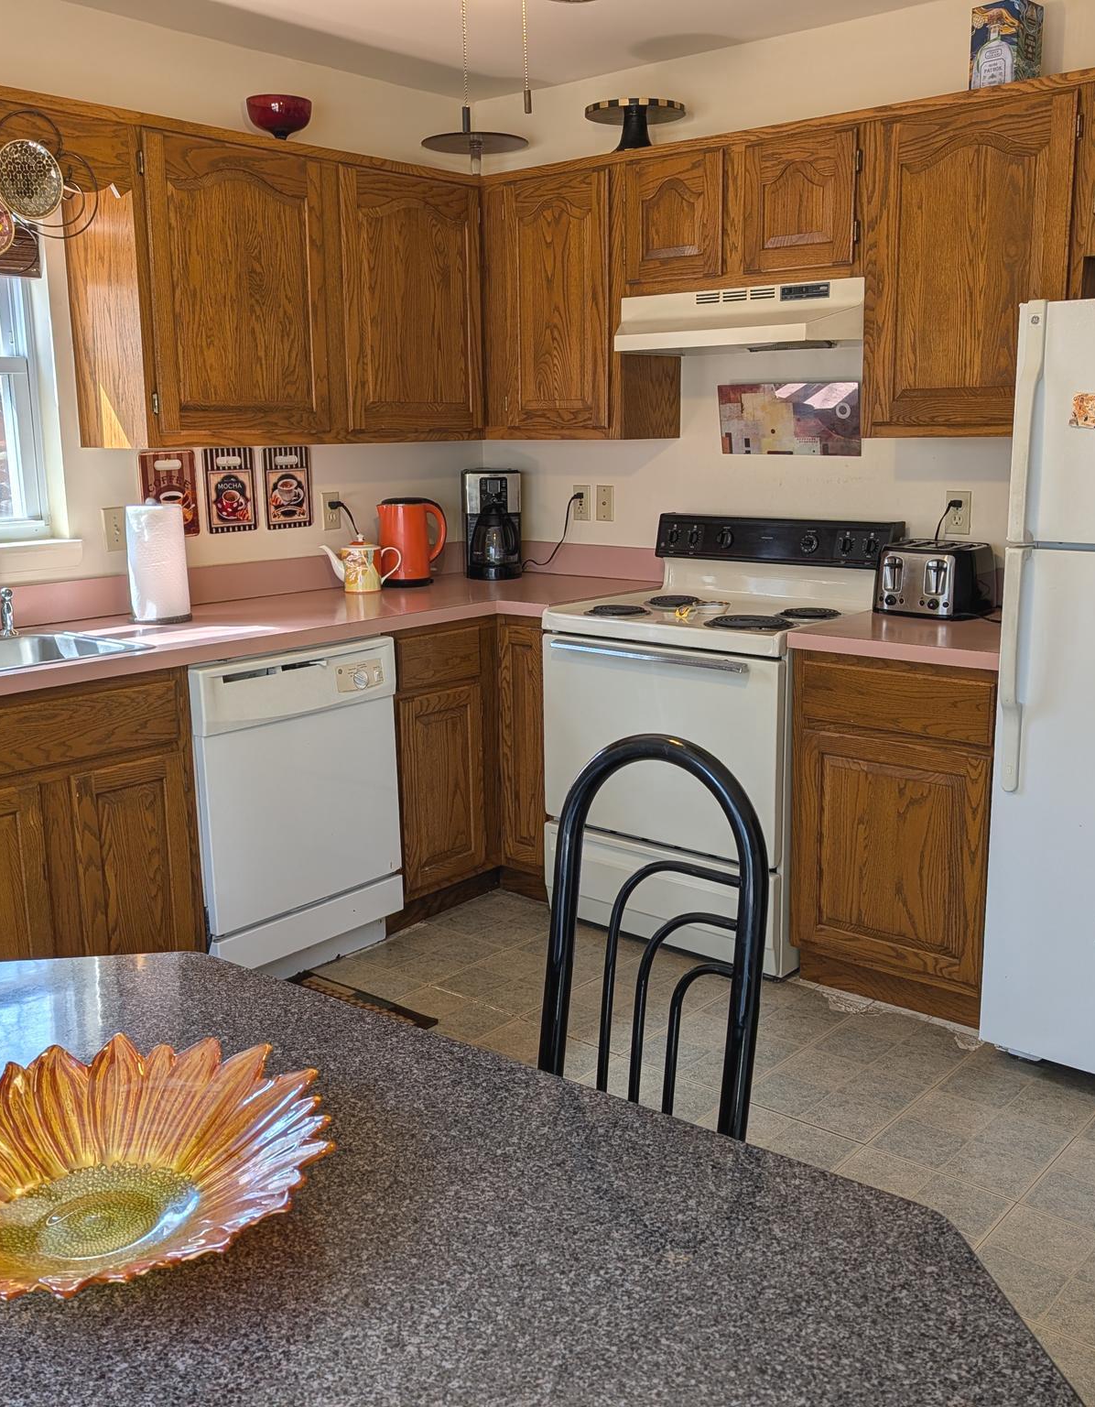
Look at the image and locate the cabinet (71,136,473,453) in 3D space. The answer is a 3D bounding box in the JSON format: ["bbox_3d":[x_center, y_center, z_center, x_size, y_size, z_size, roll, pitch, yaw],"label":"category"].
[{"bbox_3d":[-0.662,-1.119,3.679,0.325,0.749,1.320,9,16,40],"label":"cabinet"}]

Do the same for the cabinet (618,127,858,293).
[{"bbox_3d":[0.583,-1.286,3.460,0.754,0.362,0.323,9,16,40],"label":"cabinet"}]

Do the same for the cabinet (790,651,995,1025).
[{"bbox_3d":[0.995,0.272,3.243,0.547,0.872,0.636,9,16,40],"label":"cabinet"}]

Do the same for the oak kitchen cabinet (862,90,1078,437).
[{"bbox_3d":[1.060,-1.022,3.125,0.484,0.744,0.325,9,16,40],"label":"oak kitchen cabinet"}]

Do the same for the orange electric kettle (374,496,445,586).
[{"bbox_3d":[-0.426,-0.505,4.097,0.225,0.263,0.165,-2,12,-6],"label":"orange electric kettle"}]

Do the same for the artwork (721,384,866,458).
[{"bbox_3d":[0.683,-0.805,3.685,0.452,0.198,0.022,9,16,40],"label":"artwork"}]

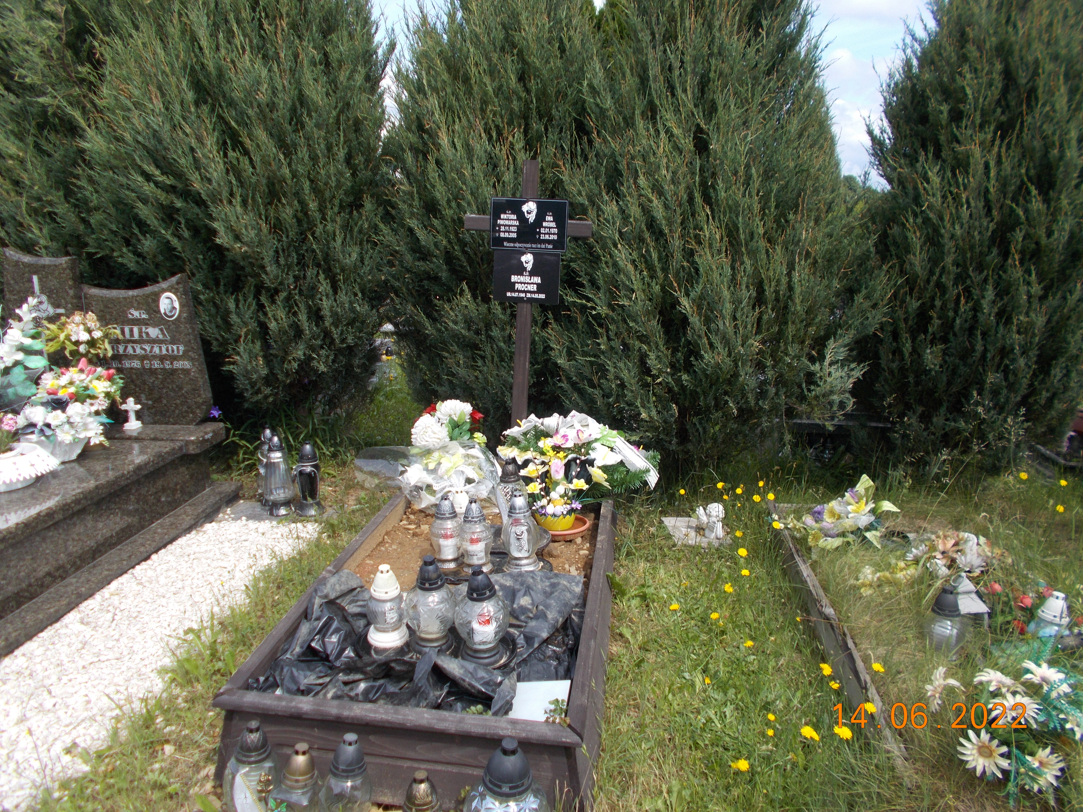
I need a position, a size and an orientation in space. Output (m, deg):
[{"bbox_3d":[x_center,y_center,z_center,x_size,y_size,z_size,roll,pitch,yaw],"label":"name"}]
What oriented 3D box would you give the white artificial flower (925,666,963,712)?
[{"bbox_3d":[1.046,0.736,2.115,0.085,0.115,0.105,-3,14,-16],"label":"white artificial flower"}]

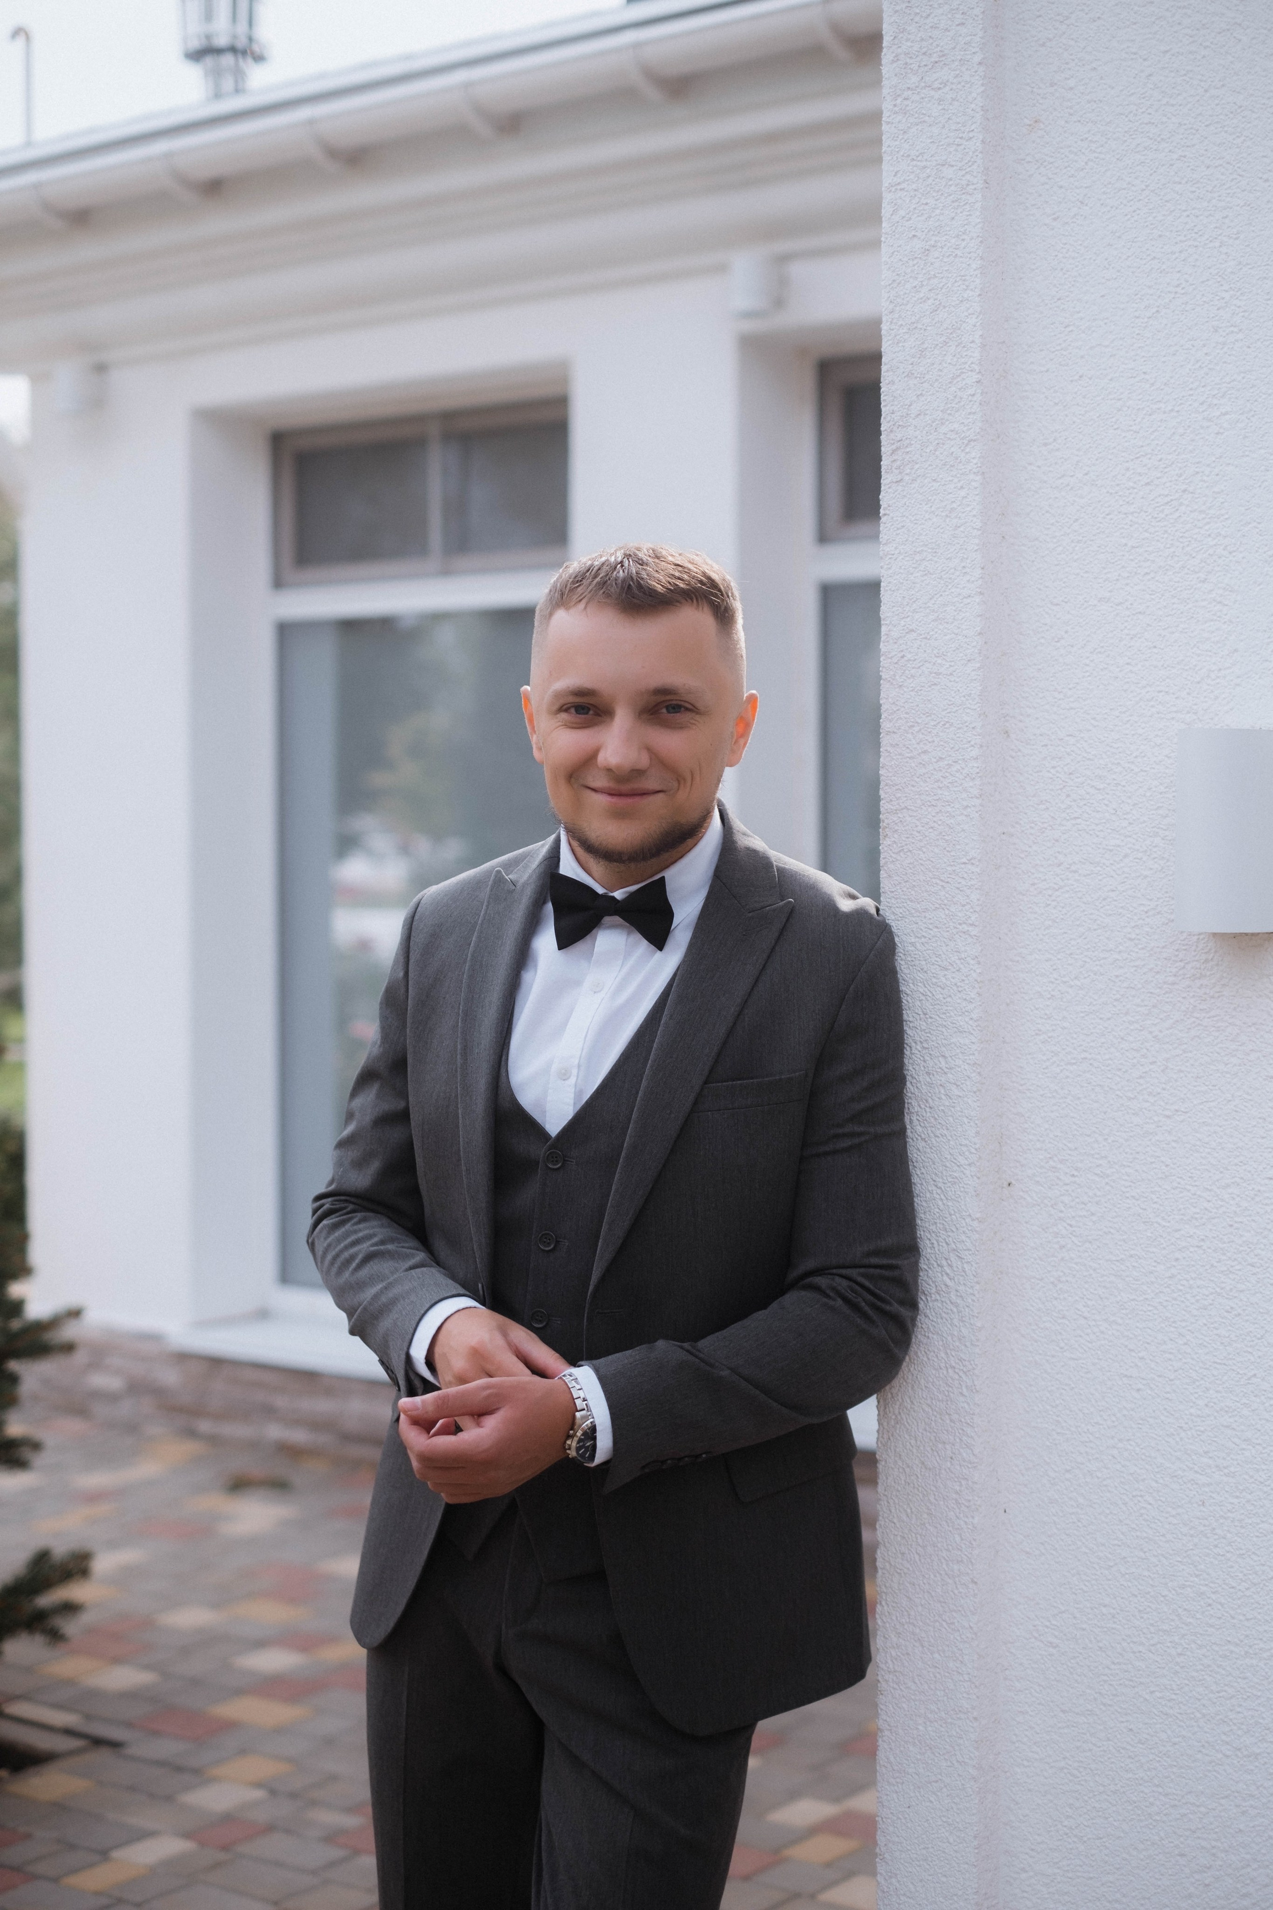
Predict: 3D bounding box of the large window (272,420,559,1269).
[{"bbox_3d":[-0.475,-0.239,7.328,1.265,2.361,0.100,1,2,37],"label":"large window"}]

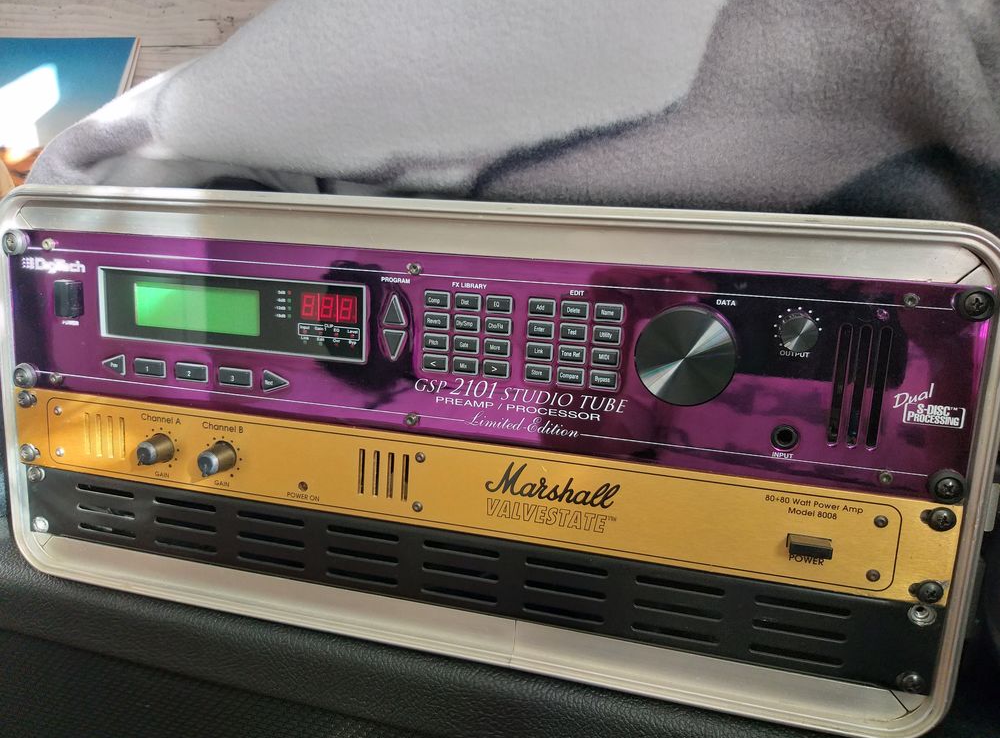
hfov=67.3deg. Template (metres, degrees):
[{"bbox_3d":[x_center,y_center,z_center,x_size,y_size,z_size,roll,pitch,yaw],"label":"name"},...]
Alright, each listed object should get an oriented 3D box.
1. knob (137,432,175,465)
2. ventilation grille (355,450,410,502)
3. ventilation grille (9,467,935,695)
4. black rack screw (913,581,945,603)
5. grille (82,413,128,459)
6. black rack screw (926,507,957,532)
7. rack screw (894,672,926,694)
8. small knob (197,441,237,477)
[{"bbox_3d":[-0.185,0.044,0.401,0.016,0.016,0.014,5,9,16],"label":"knob"},{"bbox_3d":[-0.057,0.052,0.372,0.027,0.024,0.003,5,9,16],"label":"ventilation grille"},{"bbox_3d":[-0.048,0.097,0.383,0.483,0.044,0.007,5,9,16],"label":"ventilation grille"},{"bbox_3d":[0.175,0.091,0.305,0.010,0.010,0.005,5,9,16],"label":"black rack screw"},{"bbox_3d":[-0.219,0.037,0.419,0.026,0.024,0.003,5,9,16],"label":"grille"},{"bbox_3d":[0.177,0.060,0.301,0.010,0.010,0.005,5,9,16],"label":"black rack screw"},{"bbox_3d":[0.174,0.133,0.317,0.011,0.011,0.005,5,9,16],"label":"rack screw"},{"bbox_3d":[-0.148,0.048,0.390,0.016,0.016,0.014,5,9,16],"label":"small knob"}]

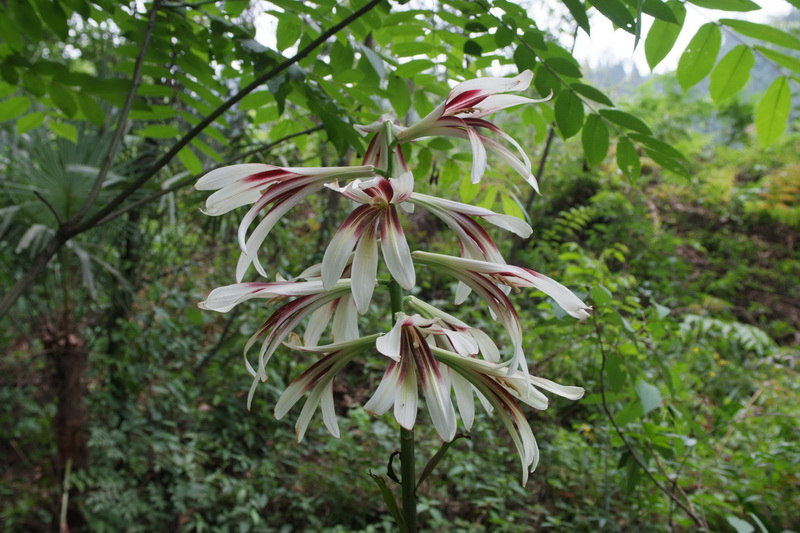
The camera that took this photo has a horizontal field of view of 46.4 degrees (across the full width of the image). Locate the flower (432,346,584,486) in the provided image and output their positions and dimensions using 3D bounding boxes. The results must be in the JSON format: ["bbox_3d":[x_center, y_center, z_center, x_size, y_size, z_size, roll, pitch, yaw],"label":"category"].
[{"bbox_3d":[0.095,0.123,0.800,0.135,0.105,0.090,14,6,15],"label":"flower"}]

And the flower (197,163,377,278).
[{"bbox_3d":[-0.102,-0.039,0.810,0.150,0.092,0.095,-7,4,-12],"label":"flower"}]

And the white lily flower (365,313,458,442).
[{"bbox_3d":[0.006,0.088,0.775,0.080,0.103,0.105,0,12,-6],"label":"white lily flower"}]

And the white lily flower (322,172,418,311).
[{"bbox_3d":[-0.021,-0.024,0.765,0.085,0.110,0.115,0,9,7],"label":"white lily flower"}]

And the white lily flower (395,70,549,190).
[{"bbox_3d":[0.065,-0.113,0.810,0.133,0.100,0.095,0,3,18],"label":"white lily flower"}]

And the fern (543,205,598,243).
[{"bbox_3d":[0.638,-0.160,3.500,0.200,0.140,0.160,-1,0,-18],"label":"fern"}]

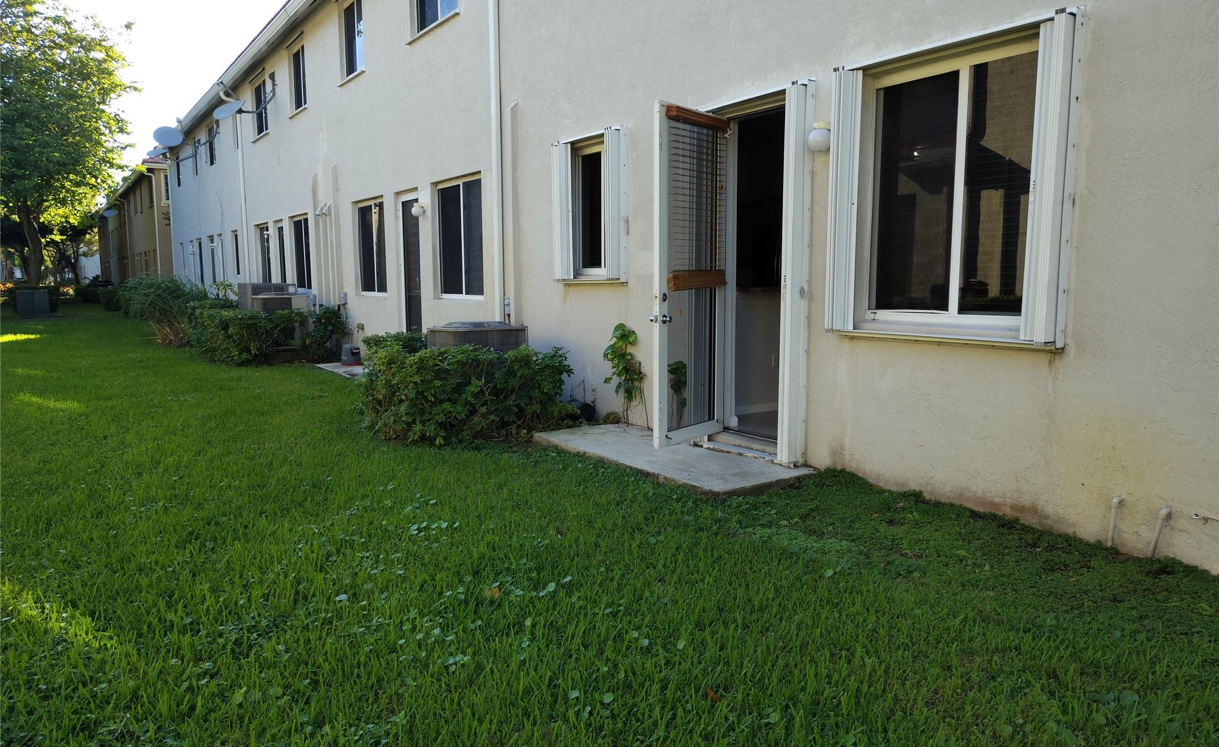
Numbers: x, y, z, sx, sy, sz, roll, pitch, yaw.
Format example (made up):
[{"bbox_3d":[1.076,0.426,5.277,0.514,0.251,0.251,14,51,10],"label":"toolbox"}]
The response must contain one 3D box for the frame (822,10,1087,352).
[{"bbox_3d":[1.882,-1.022,4.816,0.200,1.660,1.490,-5,8,-33],"label":"frame"}]

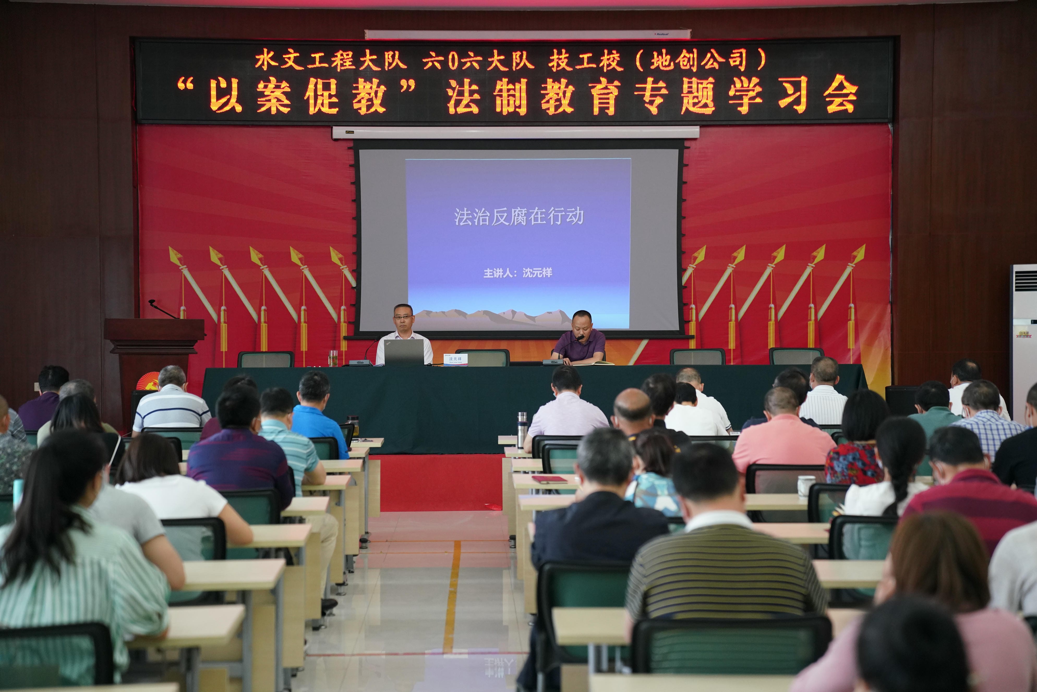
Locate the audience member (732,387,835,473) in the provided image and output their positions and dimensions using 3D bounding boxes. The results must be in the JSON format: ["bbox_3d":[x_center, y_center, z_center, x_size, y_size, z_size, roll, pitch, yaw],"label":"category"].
[{"bbox_3d":[1.364,0.828,10.400,0.540,1.250,0.750,0,1,-1],"label":"audience member"}]

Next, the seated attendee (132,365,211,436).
[{"bbox_3d":[-2.636,0.787,15.350,0.570,1.289,0.780,0,0,-1],"label":"seated attendee"}]

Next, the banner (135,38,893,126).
[{"bbox_3d":[-0.050,-2.951,22.500,8.461,0.958,0.150,0,0,-1],"label":"banner"}]

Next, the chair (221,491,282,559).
[{"bbox_3d":[-1.353,1.058,9.370,0.500,0.813,0.550,0,0,-1],"label":"chair"}]

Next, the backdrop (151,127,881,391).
[{"bbox_3d":[-0.050,-0.827,22.500,8.406,3.308,0.080,0,0,-1],"label":"backdrop"}]

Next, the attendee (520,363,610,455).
[{"bbox_3d":[0.305,0.778,13.000,0.550,1.300,0.750,0,1,-1],"label":"attendee"}]

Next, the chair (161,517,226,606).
[{"bbox_3d":[-1.350,1.070,7.870,0.510,0.850,0.550,0,1,-1],"label":"chair"}]

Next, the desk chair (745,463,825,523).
[{"bbox_3d":[1.385,1.010,10.482,0.510,0.850,0.550,0,1,-1],"label":"desk chair"}]

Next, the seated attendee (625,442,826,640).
[{"bbox_3d":[0.552,0.867,5.380,0.530,1.230,0.780,0,0,-1],"label":"seated attendee"}]

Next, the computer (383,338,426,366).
[{"bbox_3d":[-0.972,0.057,17.202,0.337,0.225,0.290,0,1,-1],"label":"computer"}]

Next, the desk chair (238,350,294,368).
[{"bbox_3d":[-2.246,0.481,17.950,0.510,0.880,0.550,0,0,-1],"label":"desk chair"}]

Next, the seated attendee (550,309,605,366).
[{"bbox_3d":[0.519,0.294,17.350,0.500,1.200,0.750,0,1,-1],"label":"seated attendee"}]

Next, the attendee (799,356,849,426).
[{"bbox_3d":[2.121,0.728,13.959,0.500,1.300,0.750,0,1,-1],"label":"attendee"}]

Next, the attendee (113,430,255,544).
[{"bbox_3d":[-1.352,0.906,8.100,0.530,1.135,0.760,0,0,-1],"label":"attendee"}]

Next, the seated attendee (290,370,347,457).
[{"bbox_3d":[-1.413,0.799,14.100,0.490,1.270,0.760,0,0,-1],"label":"seated attendee"}]

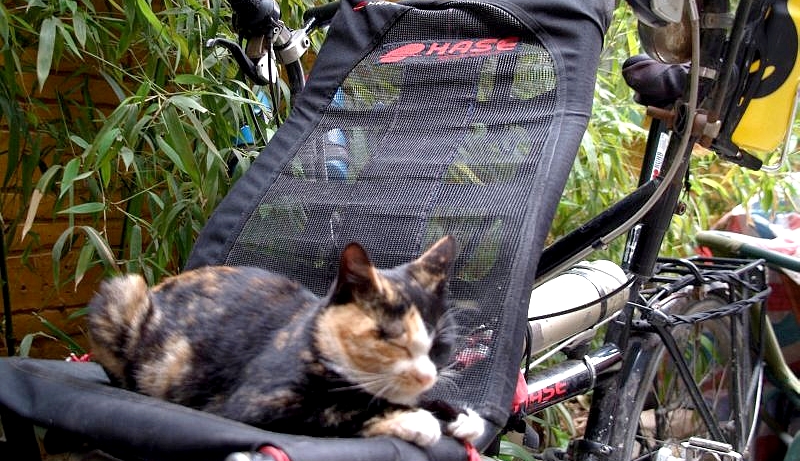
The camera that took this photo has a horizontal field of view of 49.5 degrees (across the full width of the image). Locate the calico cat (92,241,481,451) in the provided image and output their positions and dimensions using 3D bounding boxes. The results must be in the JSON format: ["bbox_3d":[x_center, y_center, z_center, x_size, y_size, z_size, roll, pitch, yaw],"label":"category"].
[{"bbox_3d":[-0.117,0.097,0.885,0.390,0.195,0.175,4,11,24],"label":"calico cat"}]

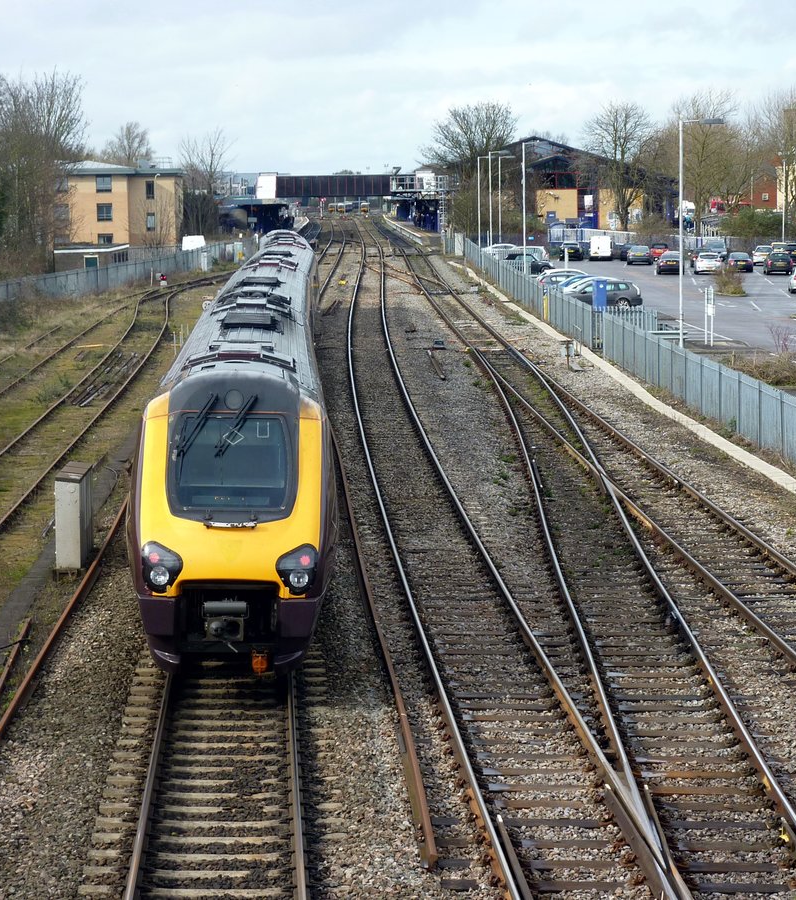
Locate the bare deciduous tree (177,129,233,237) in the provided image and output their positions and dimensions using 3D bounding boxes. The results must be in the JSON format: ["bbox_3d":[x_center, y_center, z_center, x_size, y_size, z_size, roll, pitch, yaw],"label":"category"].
[{"bbox_3d":[-19.702,-27.052,255.369,5.400,11.600,5.400,-1,6,0],"label":"bare deciduous tree"}]

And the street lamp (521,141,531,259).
[{"bbox_3d":[7.199,-11.888,130.572,1.300,8.200,0.350,-1,6,-2],"label":"street lamp"}]

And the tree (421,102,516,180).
[{"bbox_3d":[6.589,-25.699,230.000,9.000,12.660,9.000,0,6,0],"label":"tree"}]

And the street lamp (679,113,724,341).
[{"bbox_3d":[9.286,-6.105,76.300,1.400,8.170,0.330,-1,6,-2],"label":"street lamp"}]

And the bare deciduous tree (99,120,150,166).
[{"bbox_3d":[-31.001,-30.825,285.000,7.000,13.080,7.000,0,6,0],"label":"bare deciduous tree"}]

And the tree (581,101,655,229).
[{"bbox_3d":[18.819,-24.095,214.000,6.500,11.760,6.500,0,6,0],"label":"tree"}]

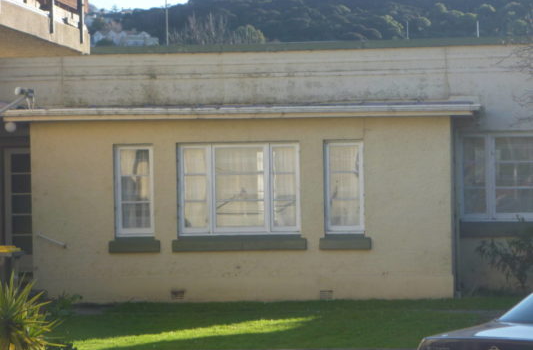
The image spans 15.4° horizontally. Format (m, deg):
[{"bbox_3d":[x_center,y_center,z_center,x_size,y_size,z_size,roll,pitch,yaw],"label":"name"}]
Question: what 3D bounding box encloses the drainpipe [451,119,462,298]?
[{"bbox_3d":[3.205,0.567,32.863,0.092,2.953,0.090,-1,2,10],"label":"drainpipe"}]

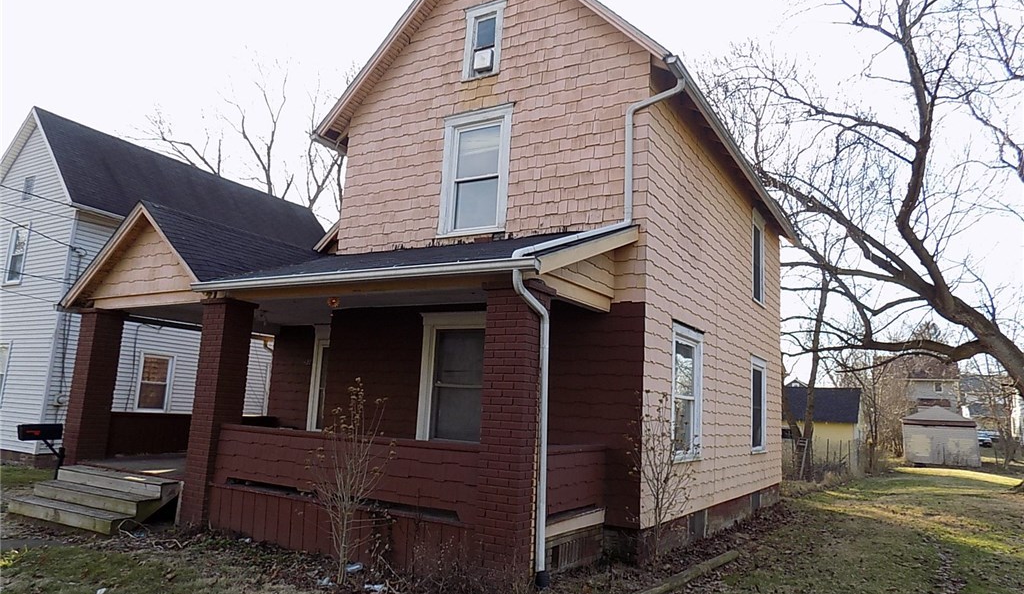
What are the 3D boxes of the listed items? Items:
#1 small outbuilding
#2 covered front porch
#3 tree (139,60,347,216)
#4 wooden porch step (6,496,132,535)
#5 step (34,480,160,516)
[{"bbox_3d":[24.063,7.757,38.195,3.307,3.177,5.319,-3,-11,31],"label":"small outbuilding"},{"bbox_3d":[-2.416,0.812,8.457,7.535,3.891,2.610,-3,-11,31],"label":"covered front porch"},{"bbox_3d":[-13.055,-2.825,33.780,10.244,18.911,10.244,-3,-11,31],"label":"tree"},{"bbox_3d":[-5.092,2.506,7.822,2.236,0.148,0.276,-3,-11,31],"label":"wooden porch step"},{"bbox_3d":[-4.961,2.406,8.066,2.216,0.153,0.276,-3,-11,31],"label":"step"}]

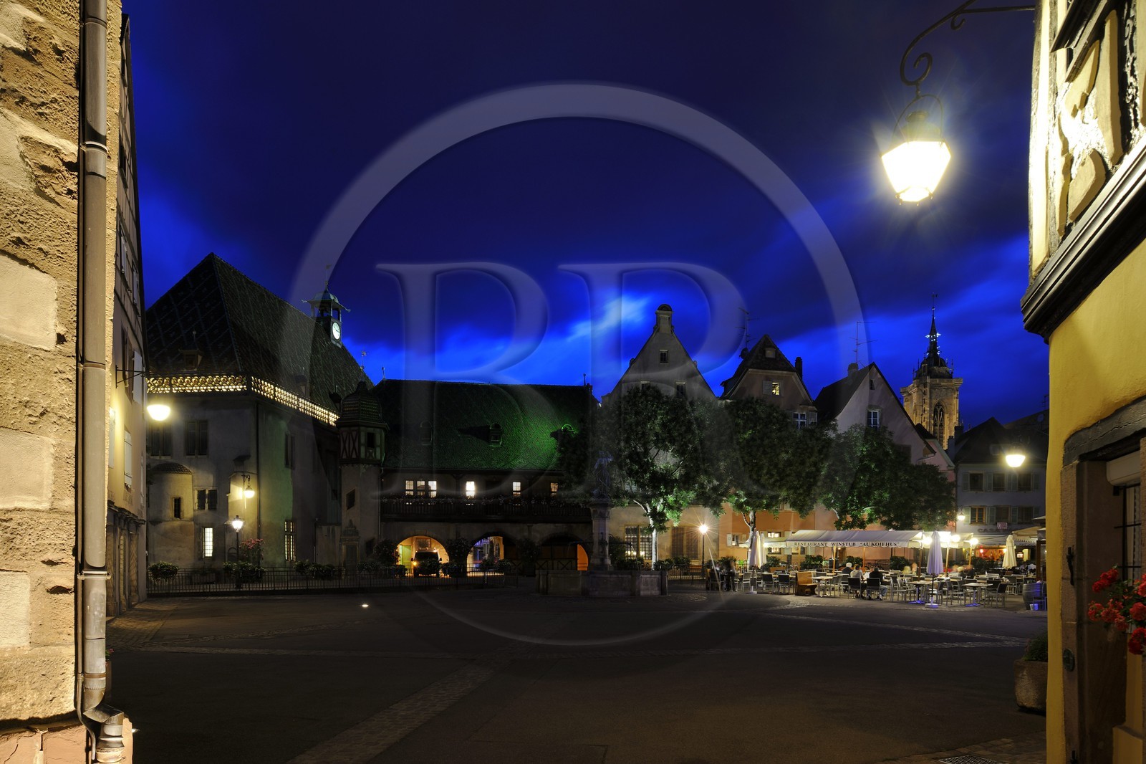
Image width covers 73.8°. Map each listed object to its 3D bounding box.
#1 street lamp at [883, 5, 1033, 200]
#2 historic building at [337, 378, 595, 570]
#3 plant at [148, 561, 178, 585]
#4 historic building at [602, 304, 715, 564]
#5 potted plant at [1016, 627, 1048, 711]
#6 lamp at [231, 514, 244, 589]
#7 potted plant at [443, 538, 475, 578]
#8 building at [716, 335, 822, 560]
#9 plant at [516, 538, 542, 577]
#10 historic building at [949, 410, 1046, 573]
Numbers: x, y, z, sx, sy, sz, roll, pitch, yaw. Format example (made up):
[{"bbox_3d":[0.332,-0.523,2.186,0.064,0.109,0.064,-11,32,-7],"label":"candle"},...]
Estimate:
[{"bbox_3d":[2.650,-1.938,5.250,1.050,1.430,0.480,-1,-6,7],"label":"street lamp"},{"bbox_3d":[-8.400,7.600,62.000,19.000,15.300,11.000,0,-7,4],"label":"historic building"},{"bbox_3d":[-18.397,8.560,34.300,1.350,1.000,0.950,0,-6,0],"label":"plant"},{"bbox_3d":[6.500,4.800,62.500,8.700,20.000,12.000,0,-7,2],"label":"historic building"},{"bbox_3d":[5.004,3.023,8.000,0.800,0.870,0.700,0,-6,0],"label":"potted plant"},{"bbox_3d":[-18.025,9.079,41.000,0.600,4.000,0.600,0,-6,0],"label":"lamp"},{"bbox_3d":[-8.340,12.830,56.000,2.200,2.900,2.100,0,-7,2],"label":"potted plant"},{"bbox_3d":[14.900,5.800,61.500,7.700,17.400,11.500,0,-7,2],"label":"building"},{"bbox_3d":[-3.016,12.056,52.500,1.750,2.700,1.700,0,-6,0],"label":"plant"},{"bbox_3d":[33.800,9.800,63.500,7.600,13.300,8.500,0,-6,0],"label":"historic building"}]

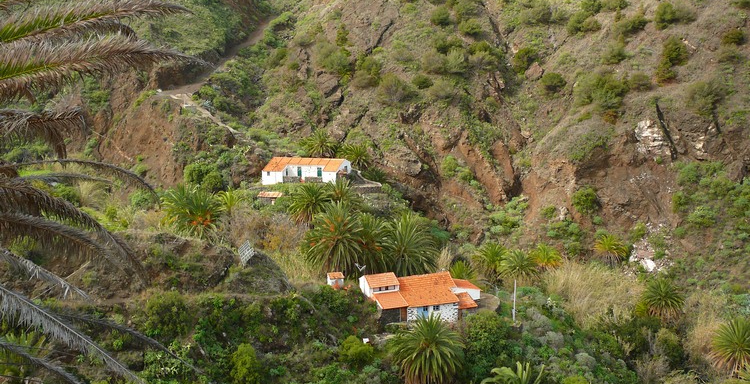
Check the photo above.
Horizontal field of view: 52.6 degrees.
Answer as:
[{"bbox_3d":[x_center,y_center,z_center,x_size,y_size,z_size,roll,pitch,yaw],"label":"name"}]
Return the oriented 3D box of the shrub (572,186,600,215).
[{"bbox_3d":[41.290,1.660,148.000,5.300,5.680,4.770,0,12,0],"label":"shrub"}]

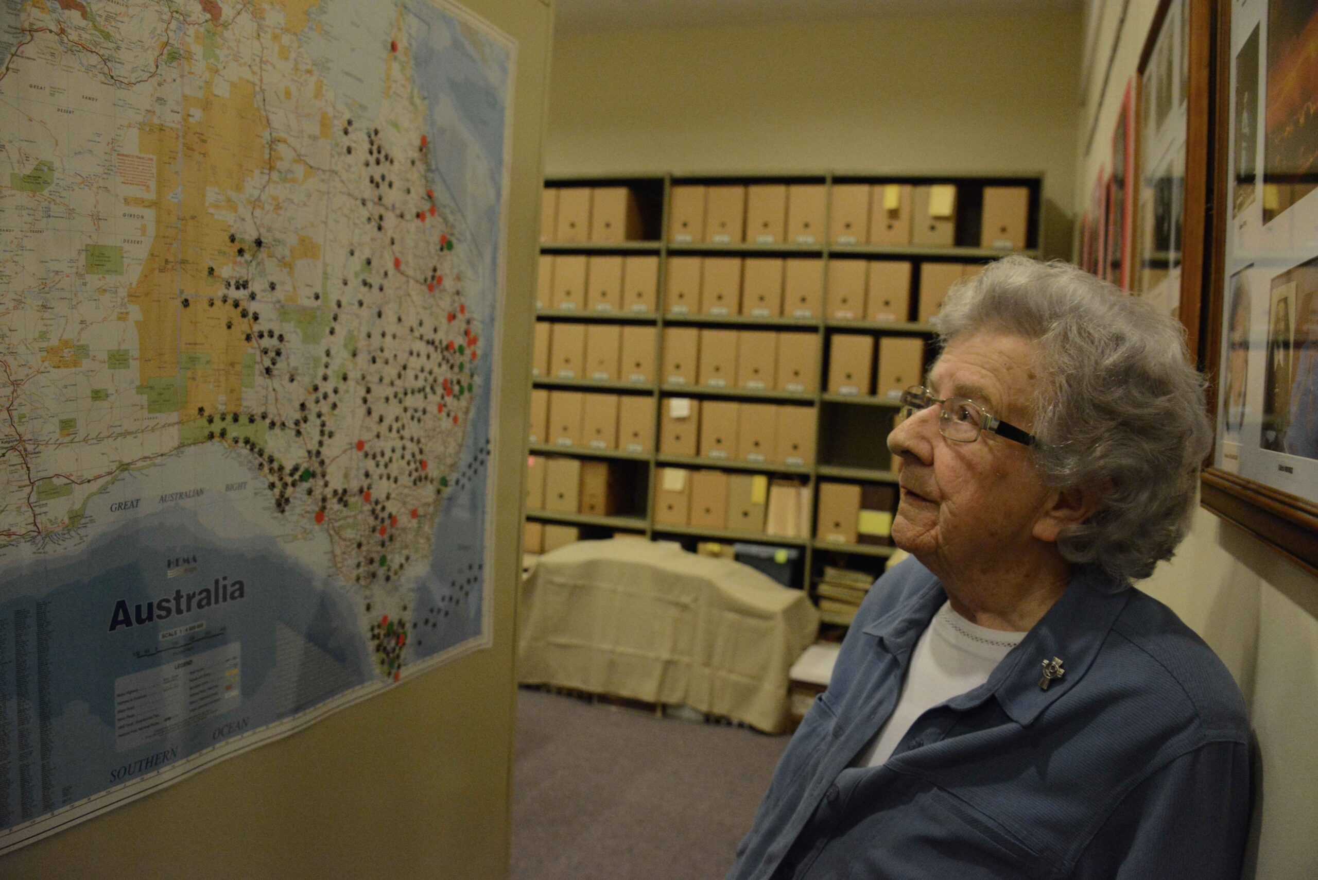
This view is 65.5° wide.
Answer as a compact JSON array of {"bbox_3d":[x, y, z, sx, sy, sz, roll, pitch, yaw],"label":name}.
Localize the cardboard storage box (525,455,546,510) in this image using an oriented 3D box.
[{"bbox_3d":[-0.578,0.193,5.150,0.177,0.261,0.390,4,4,17],"label":"cardboard storage box"}]

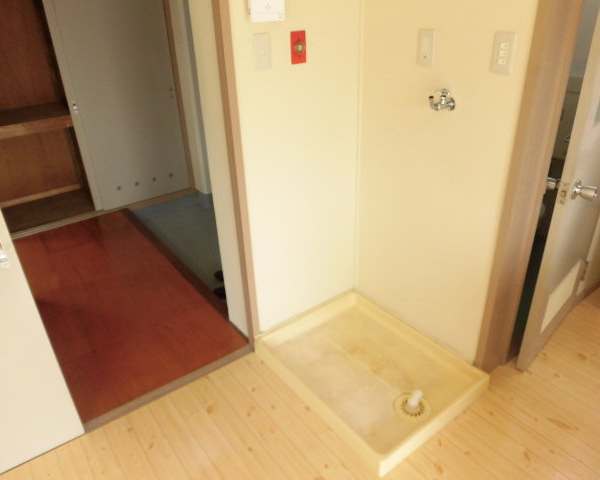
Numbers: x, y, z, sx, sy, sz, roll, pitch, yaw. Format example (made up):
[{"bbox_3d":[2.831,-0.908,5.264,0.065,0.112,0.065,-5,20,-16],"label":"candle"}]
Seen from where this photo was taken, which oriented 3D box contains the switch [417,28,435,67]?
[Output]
[{"bbox_3d":[0.454,-0.689,1.597,0.012,0.120,0.070,-19,31,-32],"label":"switch"}]

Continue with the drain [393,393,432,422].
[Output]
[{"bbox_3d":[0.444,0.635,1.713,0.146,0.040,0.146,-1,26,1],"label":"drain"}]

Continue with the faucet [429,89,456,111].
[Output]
[{"bbox_3d":[0.494,-0.481,1.545,0.120,0.082,0.056,-19,31,-32],"label":"faucet"}]

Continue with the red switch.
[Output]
[{"bbox_3d":[-0.002,-0.718,1.658,0.068,0.111,0.018,-19,31,-32],"label":"red switch"}]

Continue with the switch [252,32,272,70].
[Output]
[{"bbox_3d":[-0.133,-0.667,1.578,0.070,0.120,0.012,-19,31,-32],"label":"switch"}]

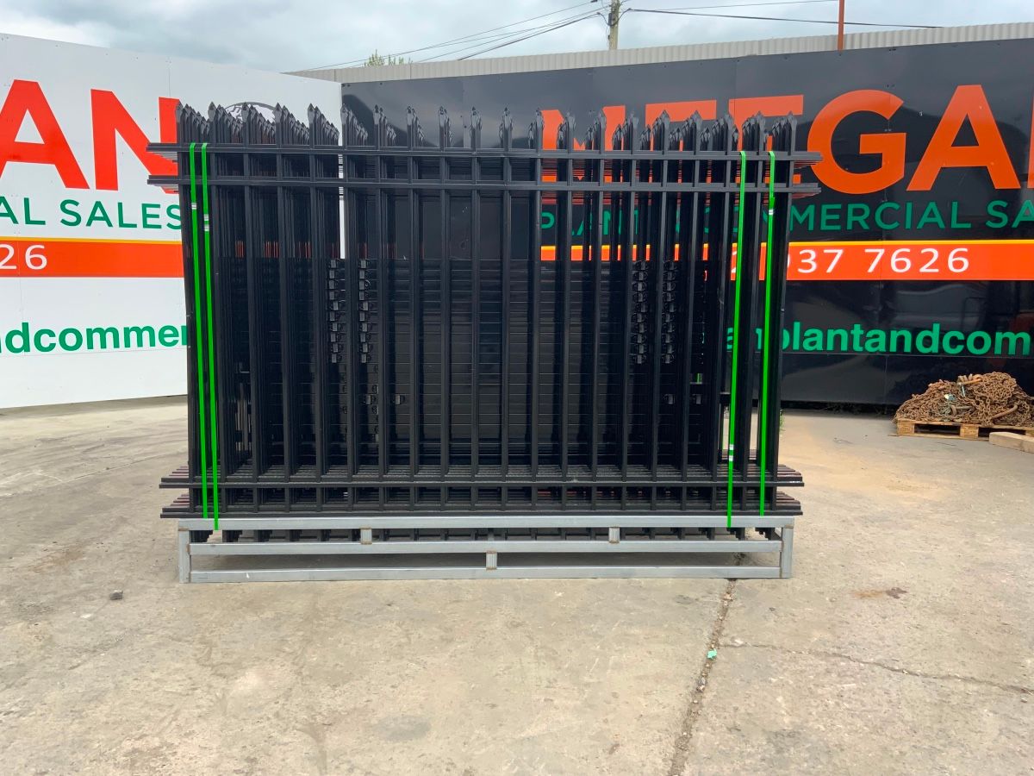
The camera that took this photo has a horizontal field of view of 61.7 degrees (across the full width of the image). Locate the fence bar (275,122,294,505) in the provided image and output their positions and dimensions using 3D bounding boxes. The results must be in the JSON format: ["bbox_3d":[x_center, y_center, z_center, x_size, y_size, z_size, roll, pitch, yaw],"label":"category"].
[{"bbox_3d":[-1.086,-0.263,4.042,0.027,2.054,0.027,0,7,-2],"label":"fence bar"}]

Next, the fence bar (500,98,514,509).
[{"bbox_3d":[-0.059,-0.260,4.086,0.027,2.054,0.027,0,7,-2],"label":"fence bar"}]

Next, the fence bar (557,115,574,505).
[{"bbox_3d":[0.234,-0.259,4.099,0.027,2.054,0.027,0,7,-2],"label":"fence bar"}]

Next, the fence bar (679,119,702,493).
[{"bbox_3d":[0.820,-0.258,4.125,0.027,2.054,0.027,0,7,-2],"label":"fence bar"}]

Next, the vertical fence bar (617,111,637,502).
[{"bbox_3d":[0.527,-0.258,4.112,0.027,2.054,0.027,0,7,-2],"label":"vertical fence bar"}]

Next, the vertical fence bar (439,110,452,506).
[{"bbox_3d":[-0.353,-0.261,4.074,0.027,2.054,0.027,0,7,-2],"label":"vertical fence bar"}]

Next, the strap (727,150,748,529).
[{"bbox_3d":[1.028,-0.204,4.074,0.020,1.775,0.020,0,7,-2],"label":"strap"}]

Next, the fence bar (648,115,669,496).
[{"bbox_3d":[0.674,-0.258,4.118,0.027,2.054,0.027,0,7,-2],"label":"fence bar"}]

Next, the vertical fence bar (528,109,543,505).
[{"bbox_3d":[0.087,-0.260,4.093,0.027,2.054,0.027,0,7,-2],"label":"vertical fence bar"}]

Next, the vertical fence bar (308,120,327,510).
[{"bbox_3d":[-0.939,-0.263,4.048,0.027,2.054,0.027,0,7,-2],"label":"vertical fence bar"}]

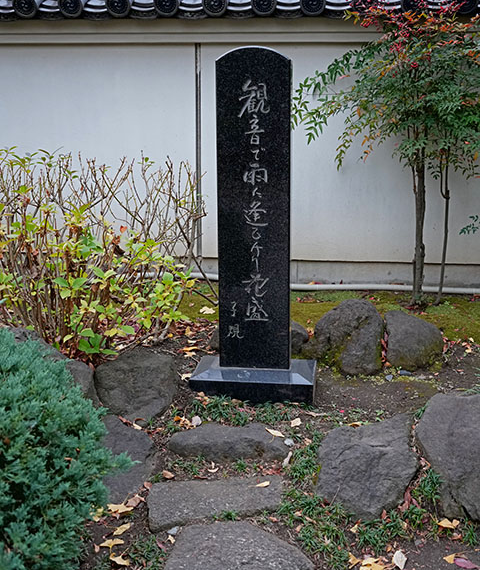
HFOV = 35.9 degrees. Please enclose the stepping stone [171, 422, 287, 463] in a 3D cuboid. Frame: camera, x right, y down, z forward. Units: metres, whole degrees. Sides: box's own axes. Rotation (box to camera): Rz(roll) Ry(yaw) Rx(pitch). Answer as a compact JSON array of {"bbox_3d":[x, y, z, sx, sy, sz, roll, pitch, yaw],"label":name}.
[{"bbox_3d":[-0.049,0.669,3.163,0.490,0.110,0.260,1,12,5],"label":"stepping stone"}]

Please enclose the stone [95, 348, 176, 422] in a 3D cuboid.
[{"bbox_3d":[-0.506,0.476,3.580,0.400,0.220,0.450,-1,12,0],"label":"stone"}]

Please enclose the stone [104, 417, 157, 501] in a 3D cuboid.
[{"bbox_3d":[-0.501,0.732,3.104,0.320,0.150,0.460,-1,12,0],"label":"stone"}]

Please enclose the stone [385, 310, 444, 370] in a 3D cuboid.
[{"bbox_3d":[0.956,0.279,4.052,0.310,0.260,0.310,-1,12,0],"label":"stone"}]

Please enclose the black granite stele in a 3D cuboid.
[{"bbox_3d":[0.070,-0.268,3.469,0.576,1.600,0.360,1,12,7],"label":"black granite stele"}]

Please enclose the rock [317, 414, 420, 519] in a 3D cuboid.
[{"bbox_3d":[0.502,0.734,2.983,0.390,0.210,0.480,1,12,5],"label":"rock"}]

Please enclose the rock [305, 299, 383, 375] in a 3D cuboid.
[{"bbox_3d":[0.558,0.266,3.987,0.410,0.330,0.380,1,12,5],"label":"rock"}]

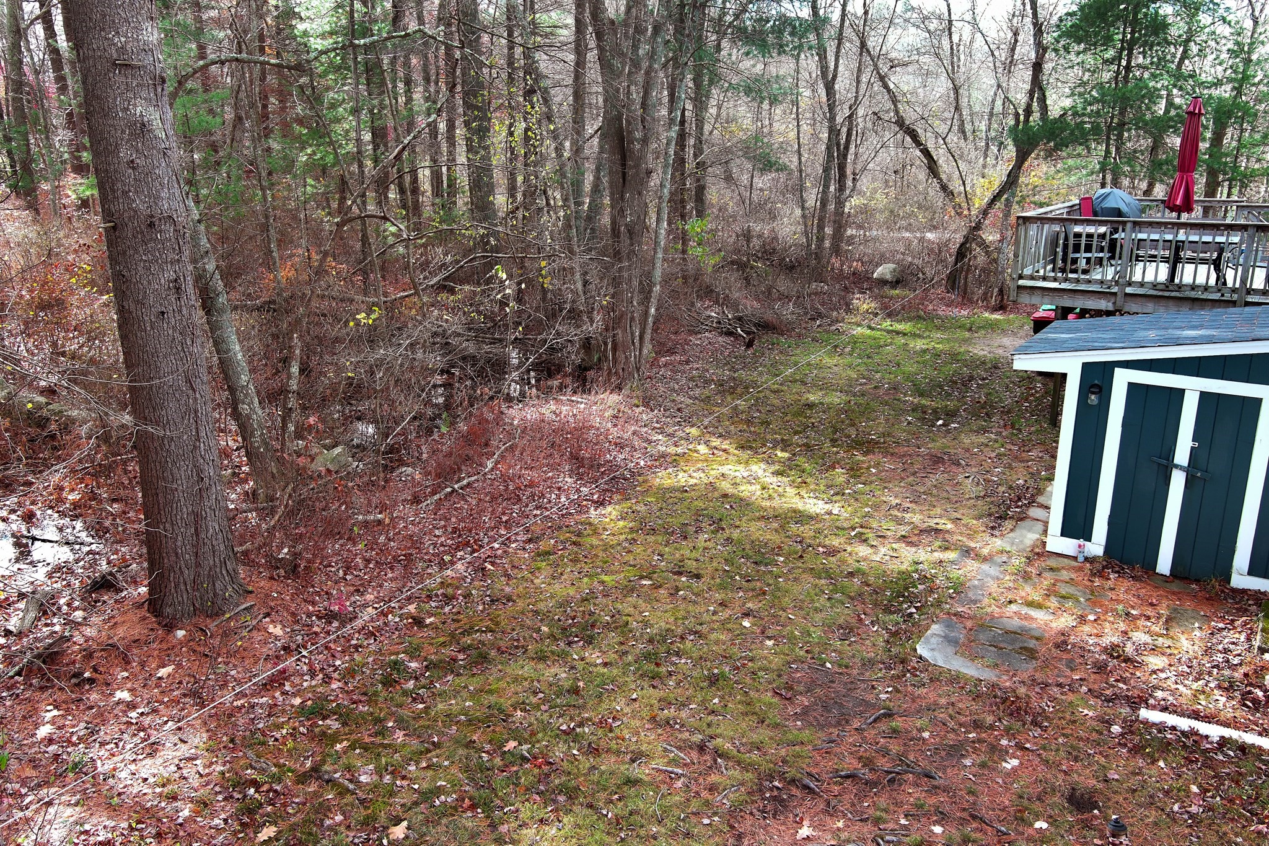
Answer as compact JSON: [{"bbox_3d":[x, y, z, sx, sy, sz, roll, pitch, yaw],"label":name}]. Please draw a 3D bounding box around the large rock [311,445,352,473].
[{"bbox_3d":[-4.178,0.506,14.100,0.500,0.310,0.420,0,16,0],"label":"large rock"}]

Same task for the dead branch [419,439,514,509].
[{"bbox_3d":[-2.223,0.699,13.600,0.500,0.280,2.300,5,16,18],"label":"dead branch"}]

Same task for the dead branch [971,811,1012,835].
[{"bbox_3d":[2.266,2.555,6.505,0.080,0.045,0.294,-14,21,-42],"label":"dead branch"}]

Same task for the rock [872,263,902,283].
[{"bbox_3d":[7.233,-4.307,29.300,0.780,0.490,0.640,0,16,0],"label":"rock"}]

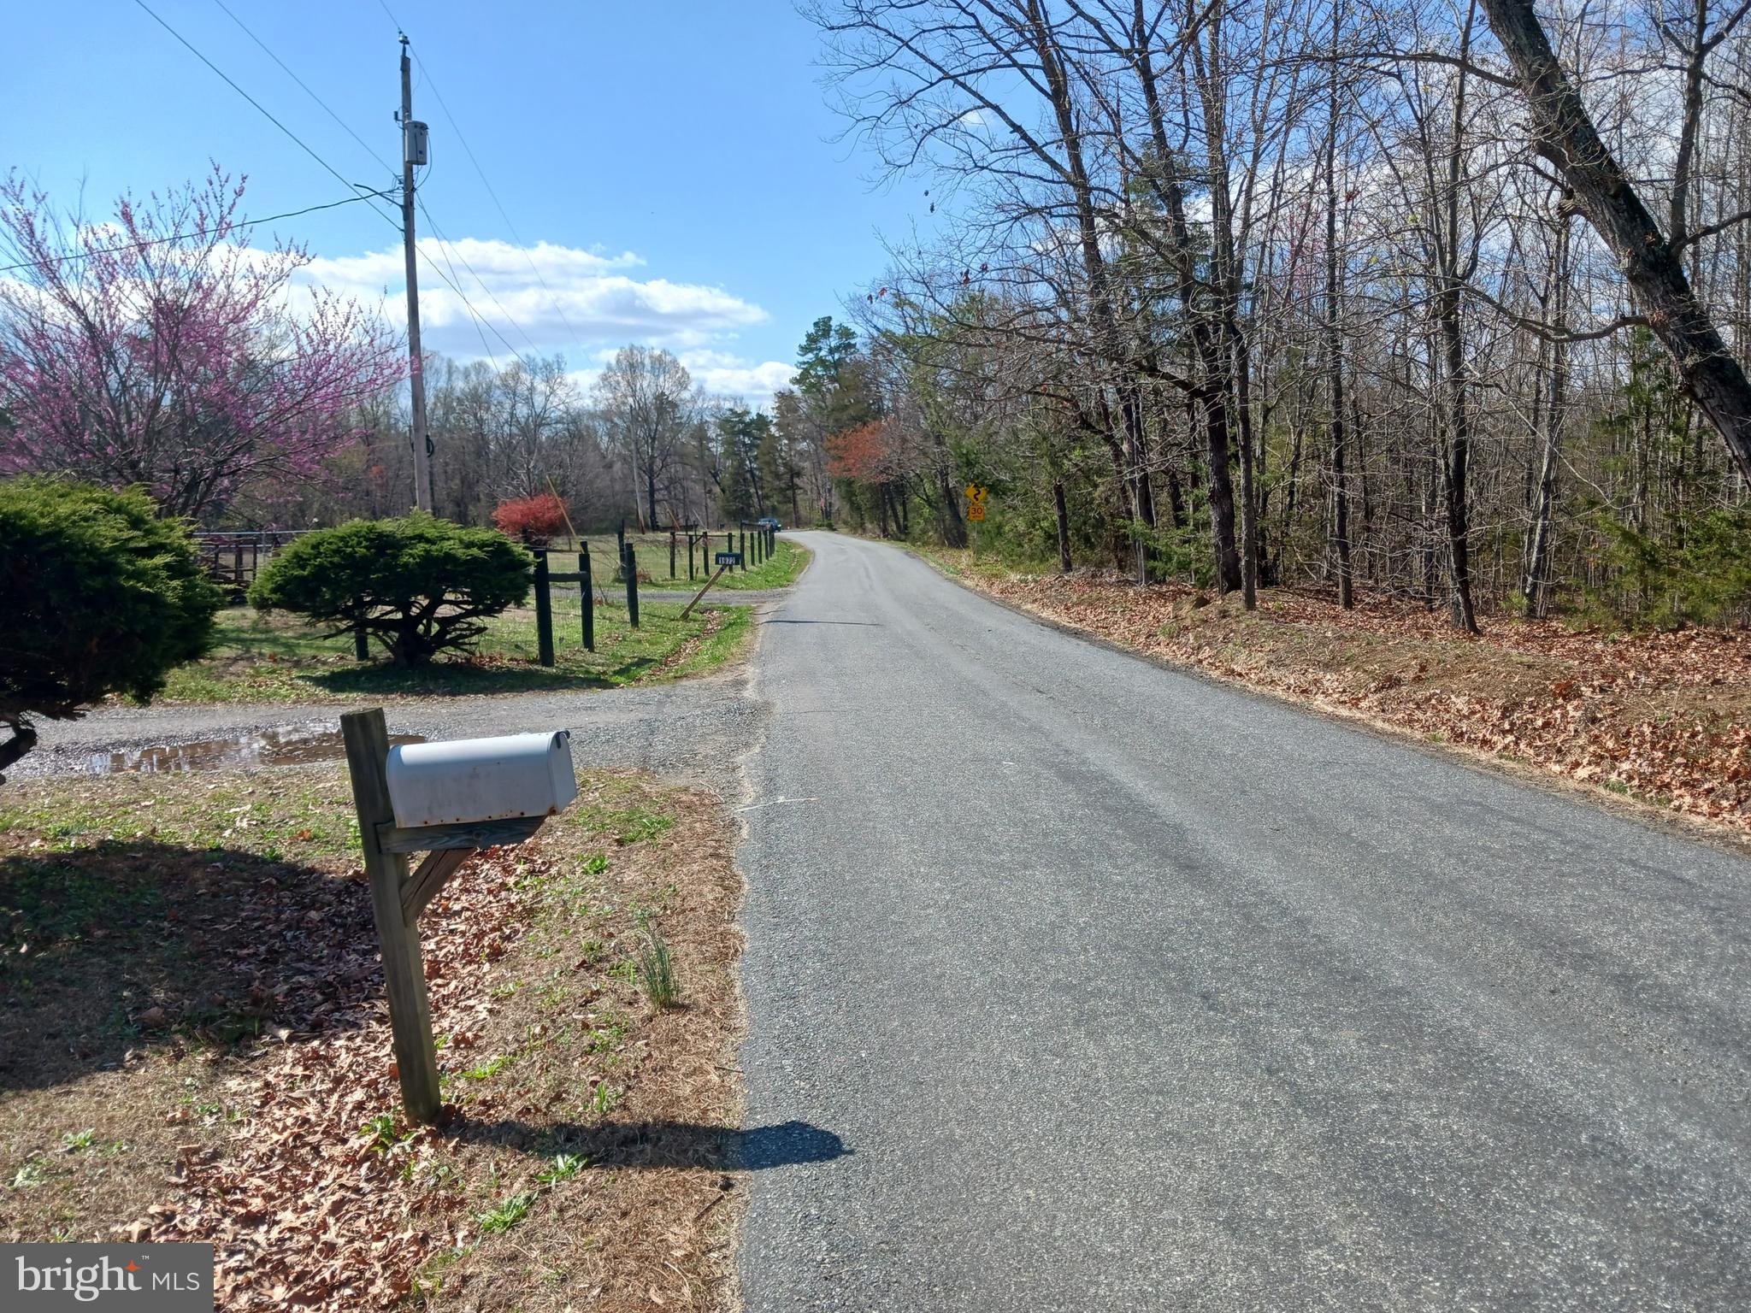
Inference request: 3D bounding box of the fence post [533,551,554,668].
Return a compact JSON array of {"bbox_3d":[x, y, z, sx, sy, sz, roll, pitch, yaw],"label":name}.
[{"bbox_3d":[-3.834,-0.556,15.905,0.150,1.359,0.150,-2,6,0],"label":"fence post"}]

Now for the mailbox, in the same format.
[{"bbox_3d":[-1.153,0.353,4.021,0.494,0.220,0.169,-5,10,1],"label":"mailbox"}]

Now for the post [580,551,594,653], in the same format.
[{"bbox_3d":[-3.766,-0.708,17.896,0.125,1.297,0.125,-1,6,0],"label":"post"}]

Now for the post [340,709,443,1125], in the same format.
[{"bbox_3d":[-1.439,0.795,4.101,0.089,1.288,0.089,-5,10,1],"label":"post"}]

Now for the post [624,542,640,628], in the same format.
[{"bbox_3d":[-3.771,-1.093,21.302,0.140,1.320,0.140,-3,6,0],"label":"post"}]

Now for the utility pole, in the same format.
[{"bbox_3d":[-8.171,-5.782,24.470,0.480,10.287,0.380,0,6,0],"label":"utility pole"}]

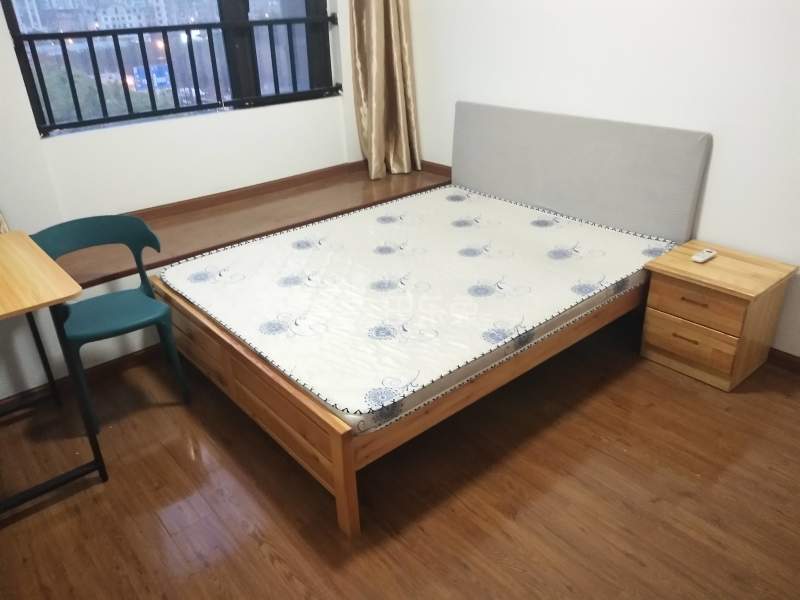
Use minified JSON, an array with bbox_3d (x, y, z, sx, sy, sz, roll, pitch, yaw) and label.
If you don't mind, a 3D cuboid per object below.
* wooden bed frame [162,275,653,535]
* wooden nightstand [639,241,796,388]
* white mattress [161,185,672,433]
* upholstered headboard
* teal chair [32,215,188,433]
[{"bbox_3d":[0.108,0.024,2.940,2.019,0.417,1.525,-22,33,-35],"label":"wooden bed frame"},{"bbox_3d":[1.391,0.068,2.699,0.433,0.477,0.452,-22,33,-35],"label":"wooden nightstand"},{"bbox_3d":[0.099,-0.160,2.872,1.970,0.079,1.576,-22,33,-35],"label":"white mattress"},{"bbox_3d":[0.876,-0.706,3.333,0.074,0.628,1.566,-22,33,-35],"label":"upholstered headboard"},{"bbox_3d":[-1.208,0.079,2.549,0.492,0.739,0.522,-17,30,-28],"label":"teal chair"}]

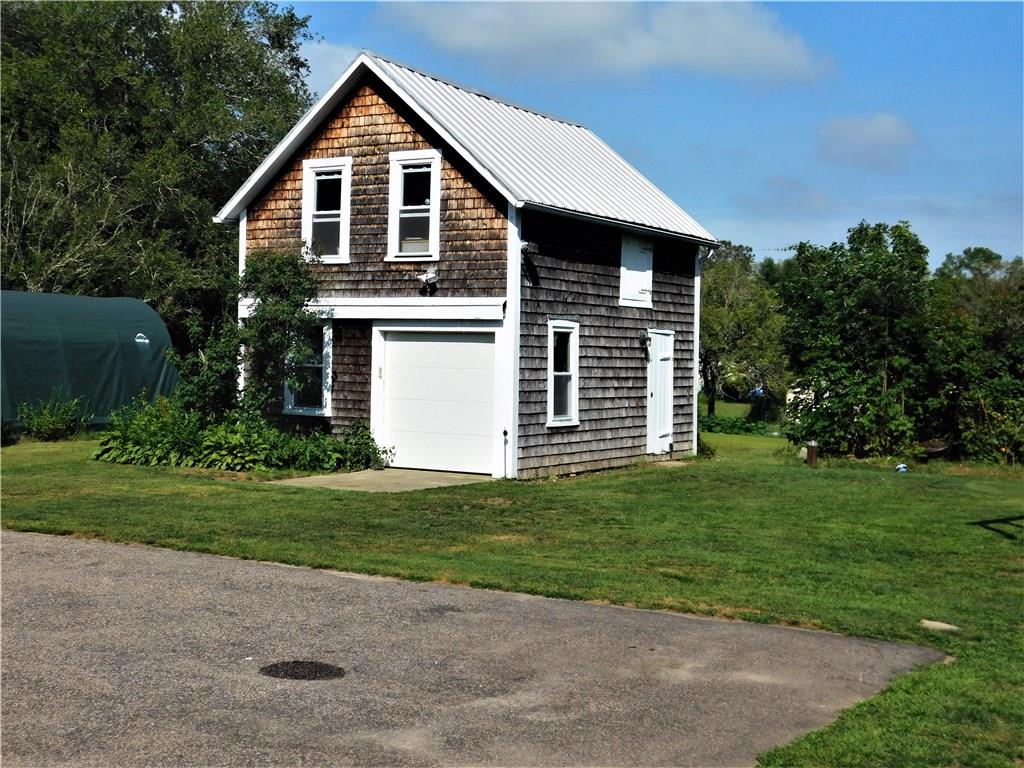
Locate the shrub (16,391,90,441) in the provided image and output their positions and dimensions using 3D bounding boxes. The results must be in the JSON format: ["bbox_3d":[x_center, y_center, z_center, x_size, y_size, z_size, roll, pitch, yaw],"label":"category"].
[{"bbox_3d":[-8.995,0.582,26.191,1.350,0.950,1.200,1,1,0],"label":"shrub"}]

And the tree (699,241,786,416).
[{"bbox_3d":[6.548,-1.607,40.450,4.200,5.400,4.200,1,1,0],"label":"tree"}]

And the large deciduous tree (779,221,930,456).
[{"bbox_3d":[6.941,-0.969,26.757,3.000,4.650,3.000,1,1,0],"label":"large deciduous tree"}]

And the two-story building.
[{"bbox_3d":[-0.501,-1.899,23.299,5.881,6.348,6.952,2,1,32],"label":"two-story building"}]

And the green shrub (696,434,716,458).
[{"bbox_3d":[3.514,1.109,24.396,0.550,0.450,0.550,1,1,0],"label":"green shrub"}]

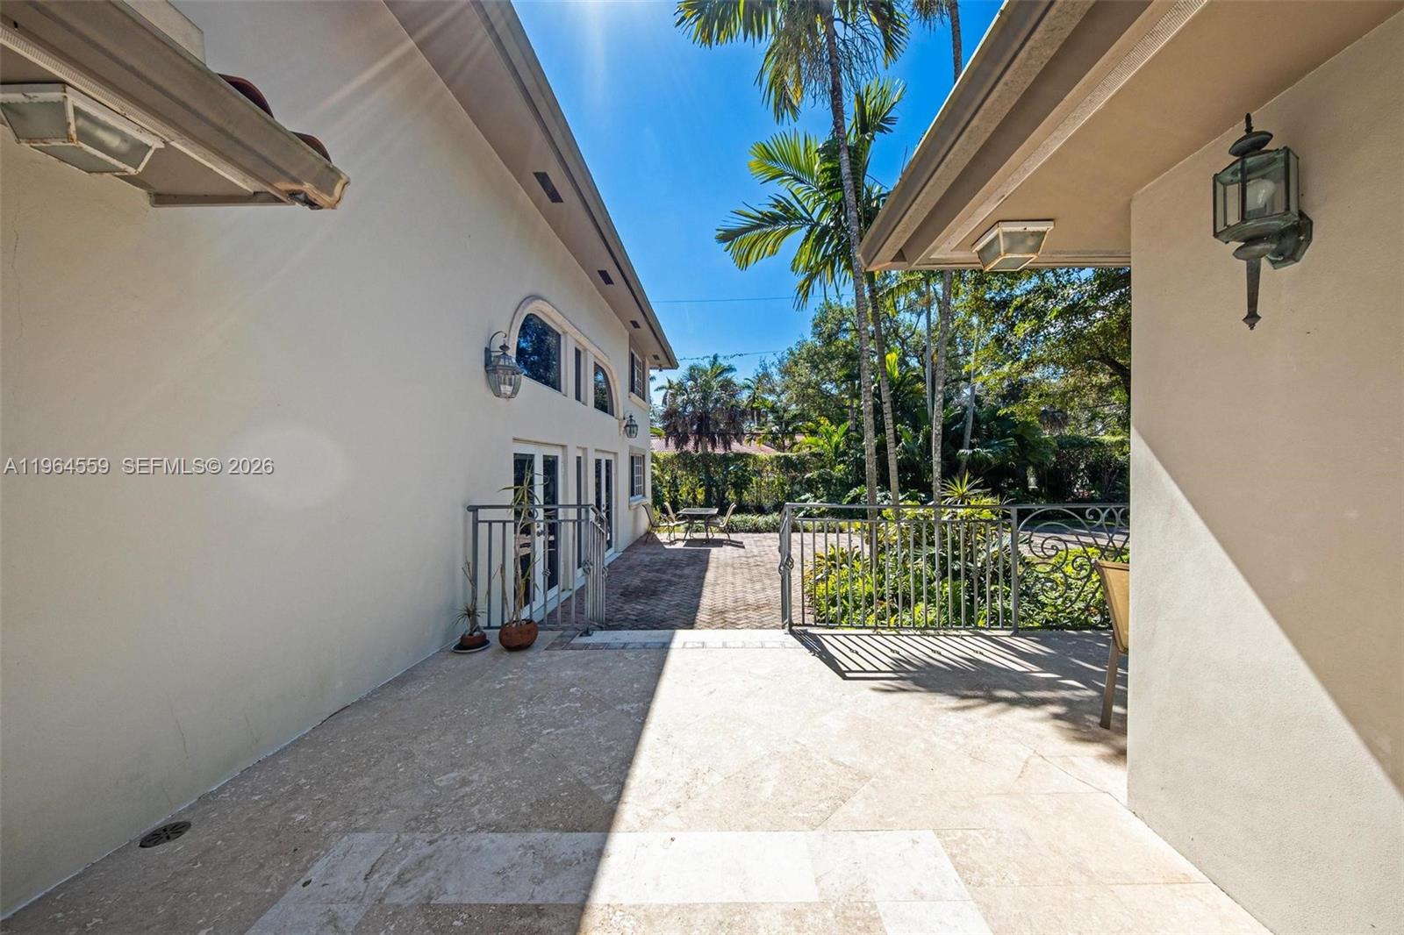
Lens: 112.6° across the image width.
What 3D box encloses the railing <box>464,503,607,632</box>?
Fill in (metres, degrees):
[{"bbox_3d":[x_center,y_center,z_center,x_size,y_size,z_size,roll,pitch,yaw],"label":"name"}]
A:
[{"bbox_3d":[-1.470,0.910,4.270,1.100,1.190,0.580,0,0,0],"label":"railing"}]

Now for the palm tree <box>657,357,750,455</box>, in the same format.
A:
[{"bbox_3d":[0.080,-1.950,24.000,4.400,7.500,4.400,0,0,0],"label":"palm tree"}]

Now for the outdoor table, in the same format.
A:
[{"bbox_3d":[-0.050,1.510,12.350,0.970,0.720,1.380,0,0,3],"label":"outdoor table"}]

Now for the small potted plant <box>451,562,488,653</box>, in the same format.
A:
[{"bbox_3d":[-1.855,1.080,3.750,0.290,0.670,0.290,0,0,0],"label":"small potted plant"}]

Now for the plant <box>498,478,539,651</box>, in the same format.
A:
[{"bbox_3d":[-1.460,0.735,3.740,0.350,1.370,0.350,0,0,0],"label":"plant"}]

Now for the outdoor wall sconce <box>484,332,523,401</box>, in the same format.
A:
[{"bbox_3d":[-1.860,-0.960,4.360,0.330,0.610,0.270,0,0,3],"label":"outdoor wall sconce"}]

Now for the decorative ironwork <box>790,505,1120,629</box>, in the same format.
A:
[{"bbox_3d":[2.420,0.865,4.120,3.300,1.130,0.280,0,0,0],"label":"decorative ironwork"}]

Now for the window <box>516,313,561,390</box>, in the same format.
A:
[{"bbox_3d":[-1.980,-1.470,5.800,0.120,0.870,1.520,0,0,3],"label":"window"}]

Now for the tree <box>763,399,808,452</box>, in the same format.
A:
[{"bbox_3d":[4.250,-0.800,24.000,2.400,5.300,2.400,0,0,0],"label":"tree"}]

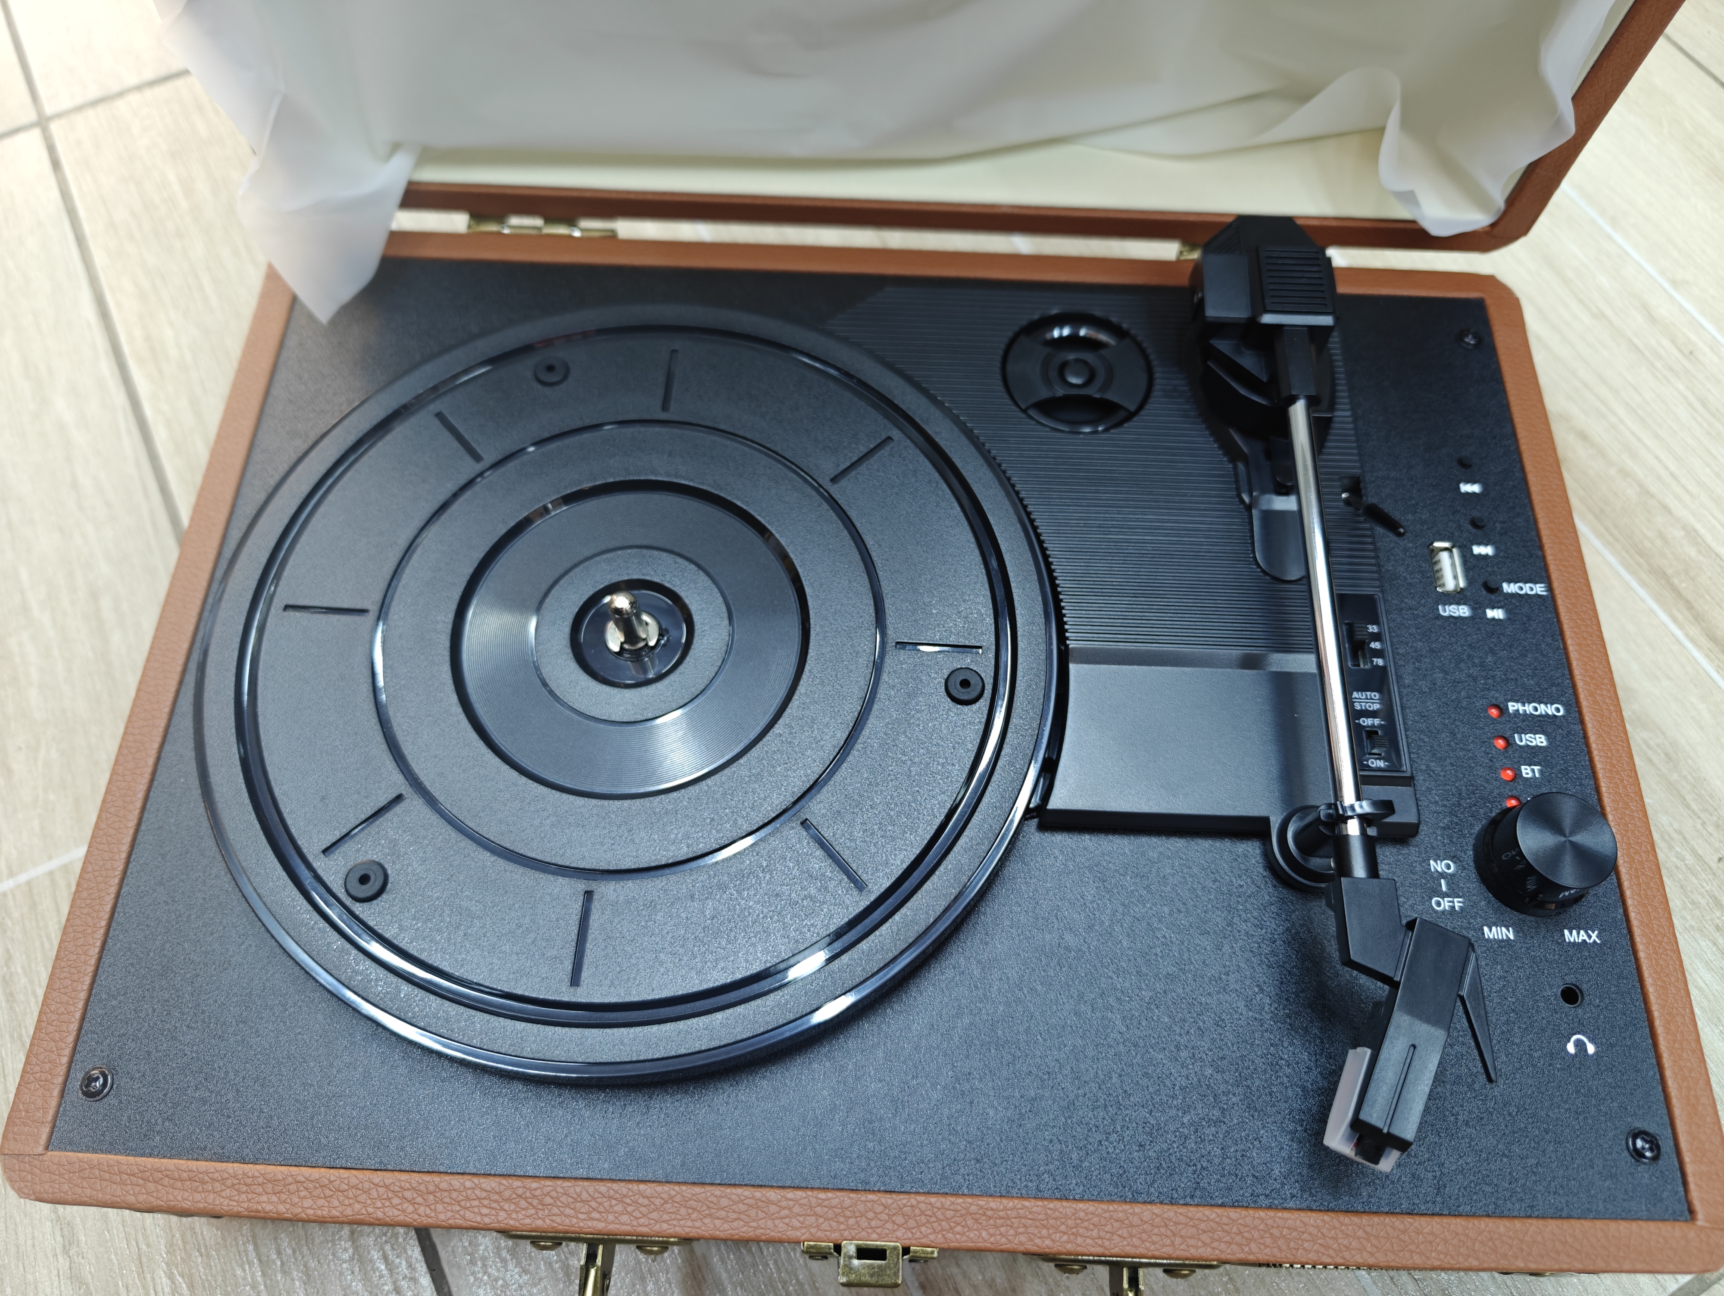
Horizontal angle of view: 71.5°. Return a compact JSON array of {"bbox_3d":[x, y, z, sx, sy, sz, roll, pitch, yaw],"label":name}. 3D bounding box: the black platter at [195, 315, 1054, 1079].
[{"bbox_3d":[-0.054,-0.003,0.284,0.198,0.011,0.198,2,65,1],"label":"black platter"}]

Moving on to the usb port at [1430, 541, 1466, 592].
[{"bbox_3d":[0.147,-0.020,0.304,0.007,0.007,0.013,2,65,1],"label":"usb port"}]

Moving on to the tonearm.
[{"bbox_3d":[0.104,-0.003,0.273,0.043,0.036,0.225,2,65,1],"label":"tonearm"}]

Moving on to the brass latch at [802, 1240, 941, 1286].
[{"bbox_3d":[0.002,0.127,0.246,0.028,0.016,0.009,2,65,1],"label":"brass latch"}]

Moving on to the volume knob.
[{"bbox_3d":[0.151,0.044,0.262,0.024,0.017,0.024,2,65,1],"label":"volume knob"}]

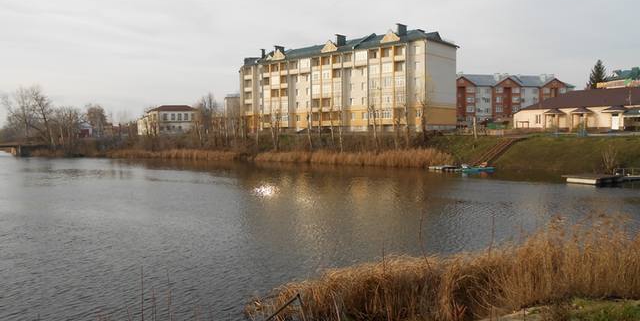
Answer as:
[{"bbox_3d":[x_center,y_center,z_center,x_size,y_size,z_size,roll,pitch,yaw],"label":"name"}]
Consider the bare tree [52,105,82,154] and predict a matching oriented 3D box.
[{"bbox_3d":[-54.674,-6.714,104.000,6.500,10.390,6.500,-1,4,0],"label":"bare tree"}]

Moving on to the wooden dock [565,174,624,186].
[{"bbox_3d":[25.700,1.681,45.700,5.000,0.550,3.300,-4,5,-41],"label":"wooden dock"}]

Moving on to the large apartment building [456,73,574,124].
[{"bbox_3d":[58.000,-18.828,153.000,40.000,17.600,14.000,-1,4,-5],"label":"large apartment building"}]

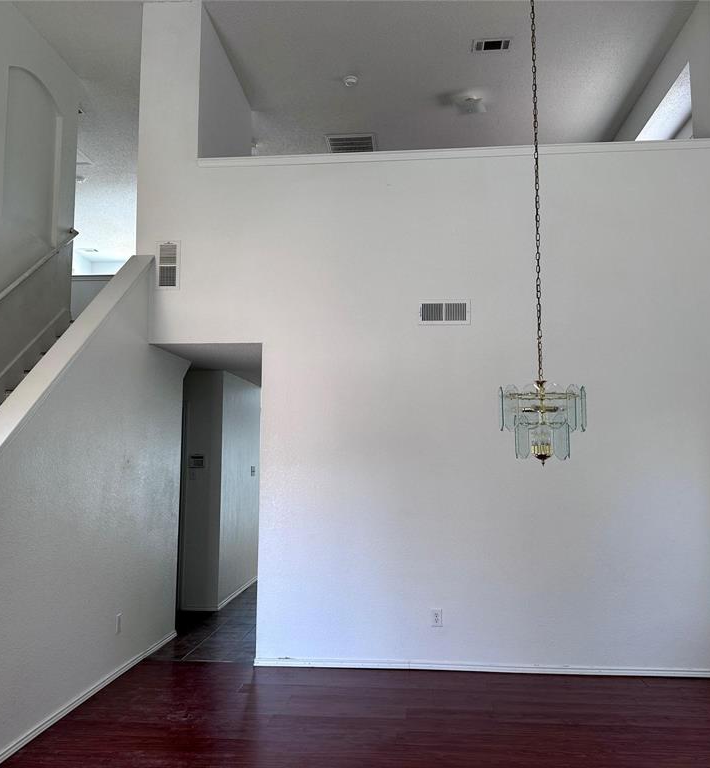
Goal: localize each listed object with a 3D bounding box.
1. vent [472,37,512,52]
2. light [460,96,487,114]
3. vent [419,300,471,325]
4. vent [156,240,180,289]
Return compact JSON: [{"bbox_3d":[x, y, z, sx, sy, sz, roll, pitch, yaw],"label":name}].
[{"bbox_3d":[1.245,-3.077,6.468,0.350,0.020,0.205,0,-6,5],"label":"vent"},{"bbox_3d":[1.244,-2.923,7.451,0.300,0.110,0.300,0,-6,5],"label":"light"},{"bbox_3d":[0.693,-0.552,5.463,0.395,0.200,0.020,0,-6,5],"label":"vent"},{"bbox_3d":[-1.507,-0.956,5.706,0.205,0.400,0.020,0,-6,5],"label":"vent"}]

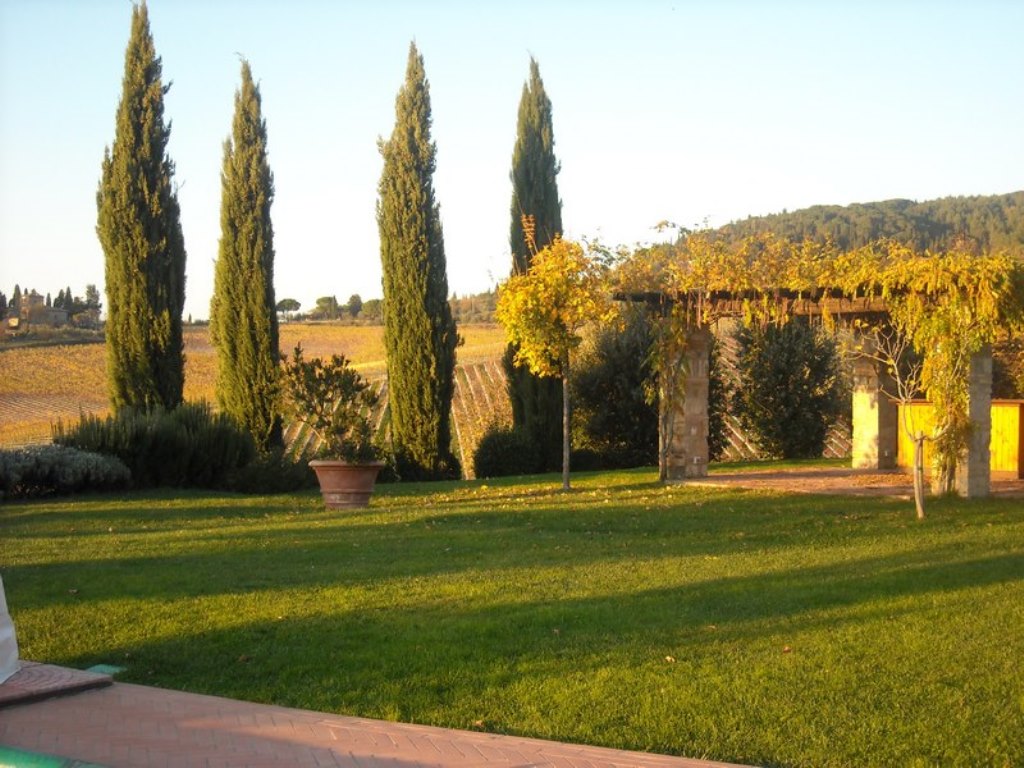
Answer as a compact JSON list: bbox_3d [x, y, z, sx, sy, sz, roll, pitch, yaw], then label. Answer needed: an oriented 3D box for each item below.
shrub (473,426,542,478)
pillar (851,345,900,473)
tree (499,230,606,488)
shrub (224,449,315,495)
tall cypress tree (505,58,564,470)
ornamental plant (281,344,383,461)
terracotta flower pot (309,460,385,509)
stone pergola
[{"bbox_3d":[-0.070,1.056,24.800,1.080,0.800,1.050,0,0,0],"label":"shrub"},{"bbox_3d":[6.071,0.297,26.661,0.510,2.240,0.510,0,0,-40],"label":"pillar"},{"bbox_3d":[0.546,-0.276,21.000,1.500,3.330,1.400,0,0,0],"label":"tree"},{"bbox_3d":[-3.203,1.149,21.100,1.220,0.600,1.050,0,0,0],"label":"shrub"},{"bbox_3d":[0.382,-1.937,26.000,0.950,6.750,0.950,0,0,0],"label":"tall cypress tree"},{"bbox_3d":[-2.068,0.223,18.300,1.130,1.350,1.050,0,0,0],"label":"ornamental plant"},{"bbox_3d":[-1.896,1.148,18.300,0.860,0.545,0.860,0,0,0],"label":"terracotta flower pot"},{"bbox_3d":[5.850,0.021,23.392,5.200,2.800,5.600,0,0,-40],"label":"stone pergola"}]

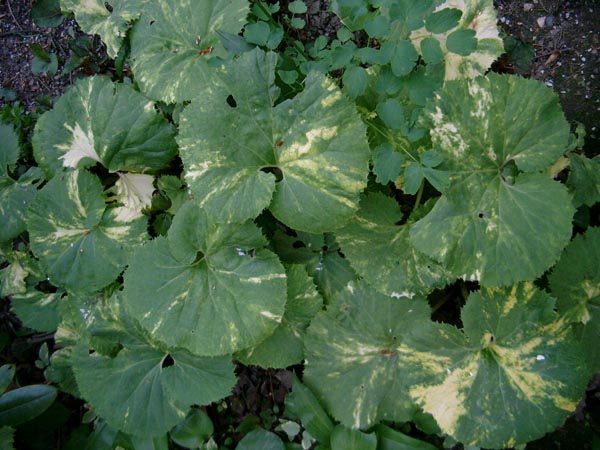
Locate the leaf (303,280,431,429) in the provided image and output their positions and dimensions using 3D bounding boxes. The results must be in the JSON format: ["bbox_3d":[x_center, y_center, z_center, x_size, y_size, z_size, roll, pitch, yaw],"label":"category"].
[{"bbox_3d":[0.112,0.188,0.940,0.215,0.040,0.220,0,67,0],"label":"leaf"}]

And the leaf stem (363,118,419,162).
[{"bbox_3d":[0.150,-0.141,1.060,0.120,0.008,0.008,39,85,15],"label":"leaf stem"}]

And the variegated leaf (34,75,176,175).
[{"bbox_3d":[-0.320,-0.160,1.050,0.235,0.060,0.190,5,62,3],"label":"variegated leaf"}]

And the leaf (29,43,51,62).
[{"bbox_3d":[-0.426,-0.282,1.050,0.040,0.012,0.026,41,68,12],"label":"leaf"}]

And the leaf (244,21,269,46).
[{"bbox_3d":[-0.076,-0.343,1.150,0.046,0.010,0.048,-28,66,-13],"label":"leaf"}]

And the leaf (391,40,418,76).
[{"bbox_3d":[0.144,-0.229,0.880,0.037,0.013,0.051,-2,66,-1],"label":"leaf"}]

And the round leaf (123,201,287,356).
[{"bbox_3d":[-0.110,0.063,0.740,0.190,0.045,0.185,-37,75,-14],"label":"round leaf"}]

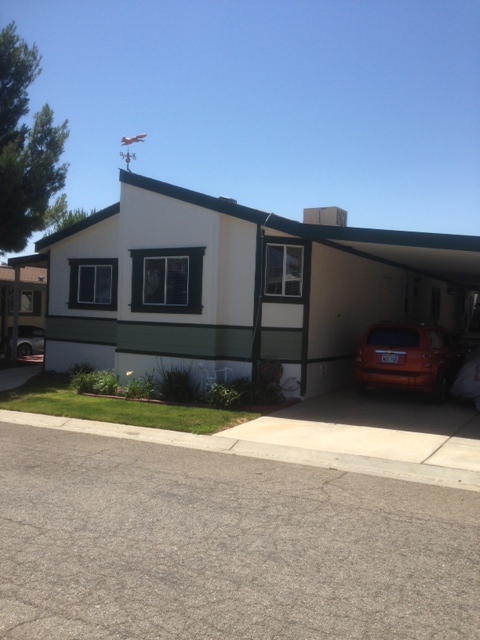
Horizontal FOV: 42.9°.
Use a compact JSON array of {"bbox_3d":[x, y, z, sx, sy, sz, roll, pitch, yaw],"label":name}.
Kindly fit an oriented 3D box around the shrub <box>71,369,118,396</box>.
[{"bbox_3d":[-2.972,1.242,12.499,0.950,0.480,0.700,2,0,31],"label":"shrub"}]

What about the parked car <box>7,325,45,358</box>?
[{"bbox_3d":[-8.960,0.923,26.741,1.800,1.450,4.500,2,0,31],"label":"parked car"}]

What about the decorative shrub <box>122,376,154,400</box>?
[{"bbox_3d":[-2.000,1.296,11.949,0.580,0.430,0.500,2,0,31],"label":"decorative shrub"}]

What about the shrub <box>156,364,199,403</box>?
[{"bbox_3d":[-1.166,1.184,11.598,0.760,0.680,0.700,2,0,0],"label":"shrub"}]

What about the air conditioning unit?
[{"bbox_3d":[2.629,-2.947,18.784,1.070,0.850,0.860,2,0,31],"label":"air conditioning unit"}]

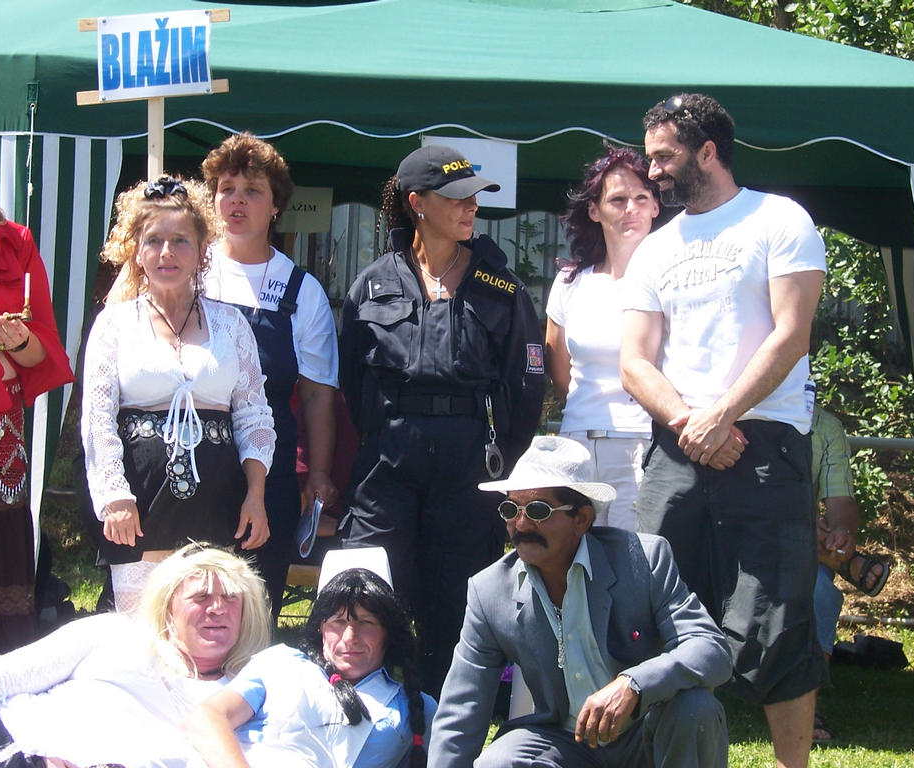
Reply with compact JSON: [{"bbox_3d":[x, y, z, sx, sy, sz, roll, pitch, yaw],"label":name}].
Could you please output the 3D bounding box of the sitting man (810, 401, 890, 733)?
[{"bbox_3d":[0.980,0.440,7.950,0.650,1.280,0.800,0,2,-7],"label":"sitting man"}]

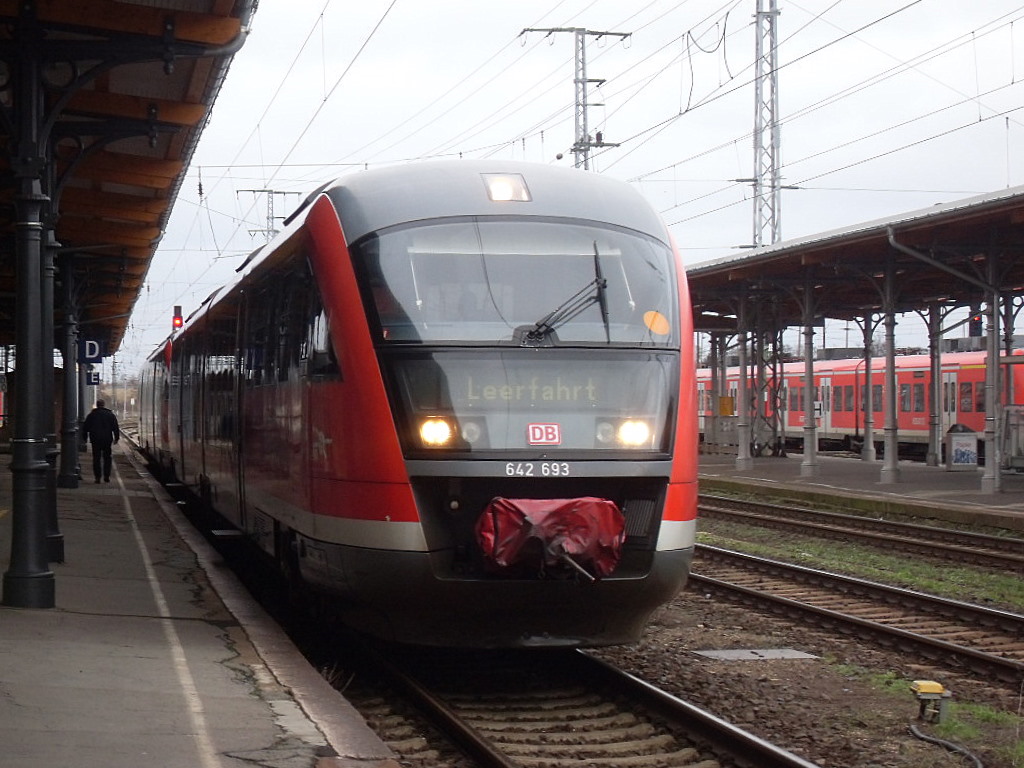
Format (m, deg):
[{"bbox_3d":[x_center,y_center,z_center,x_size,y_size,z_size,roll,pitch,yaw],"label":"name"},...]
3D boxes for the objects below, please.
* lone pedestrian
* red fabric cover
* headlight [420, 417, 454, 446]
[{"bbox_3d":[-8.133,1.124,52.200,0.660,1.670,0.420,0,0,-9],"label":"lone pedestrian"},{"bbox_3d":[0.255,0.992,17.020,0.940,0.510,0.480,0,0,-9],"label":"red fabric cover"},{"bbox_3d":[-0.494,0.315,17.470,0.220,0.190,0.120,0,0,-9],"label":"headlight"}]

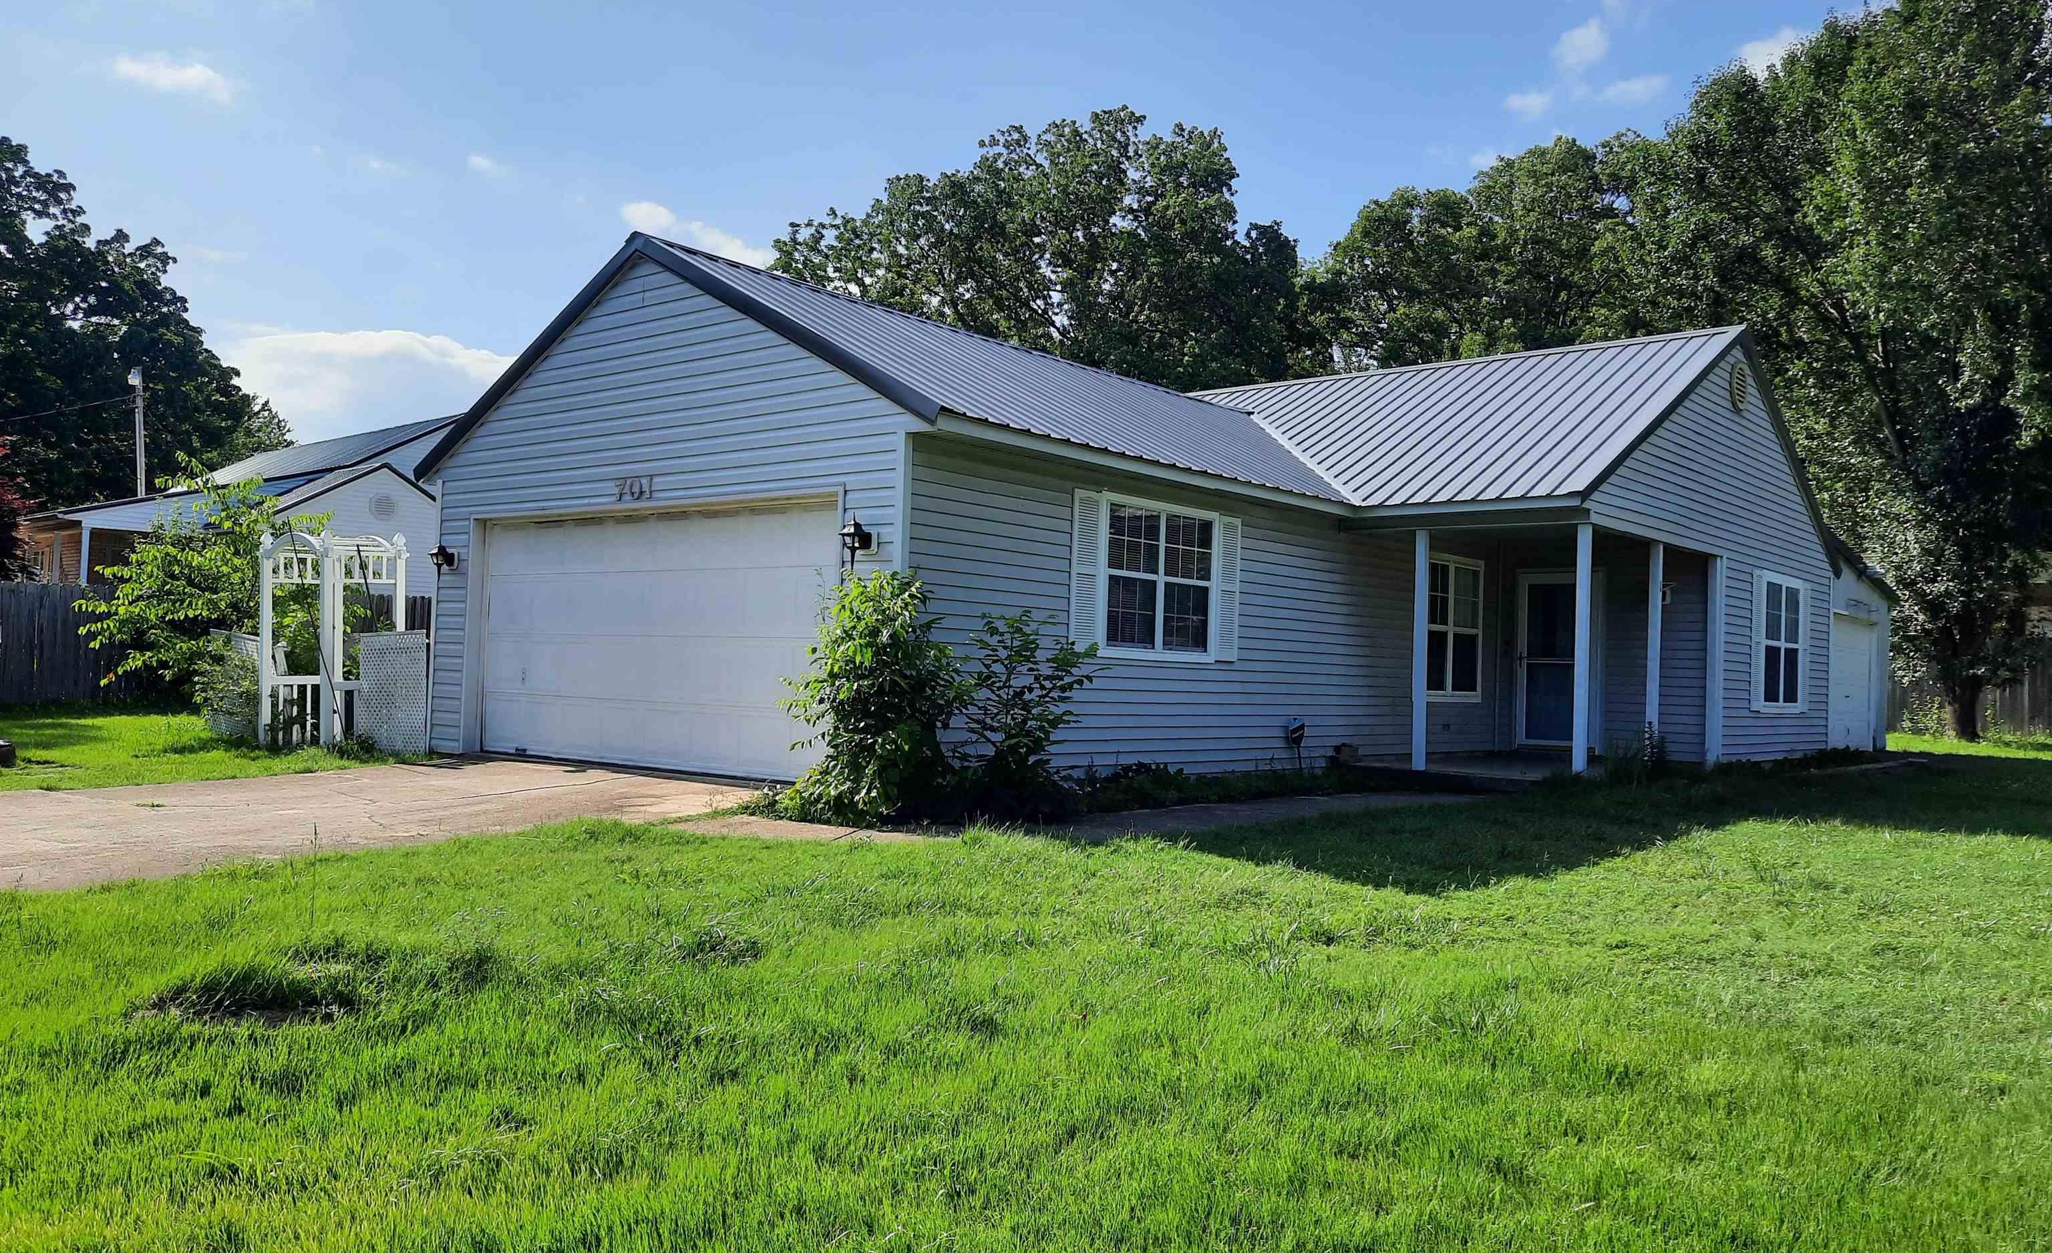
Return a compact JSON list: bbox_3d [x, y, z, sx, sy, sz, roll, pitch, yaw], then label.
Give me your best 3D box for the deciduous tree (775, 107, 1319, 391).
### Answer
[{"bbox_3d":[0.656,-5.266,36.178,13.000,14.800,12.500,2,-2,0],"label":"deciduous tree"}]

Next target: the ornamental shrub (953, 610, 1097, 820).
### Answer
[{"bbox_3d":[-0.034,0.551,9.982,0.980,1.330,0.950,2,-2,0],"label":"ornamental shrub"}]

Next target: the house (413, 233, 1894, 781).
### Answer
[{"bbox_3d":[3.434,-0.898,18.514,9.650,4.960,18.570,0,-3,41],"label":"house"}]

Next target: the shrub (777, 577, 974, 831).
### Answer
[{"bbox_3d":[-0.954,0.423,9.286,1.200,1.560,1.100,2,-2,0],"label":"shrub"}]

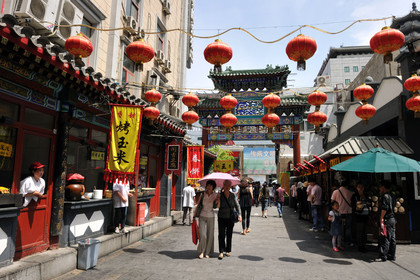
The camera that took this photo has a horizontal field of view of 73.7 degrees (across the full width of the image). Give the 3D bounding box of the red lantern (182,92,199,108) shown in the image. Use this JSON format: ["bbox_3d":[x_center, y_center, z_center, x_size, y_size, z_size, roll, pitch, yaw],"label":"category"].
[{"bbox_3d":[-0.442,-0.896,6.350,0.380,0.370,0.380,1,-9,0],"label":"red lantern"}]

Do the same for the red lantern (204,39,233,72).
[{"bbox_3d":[0.118,-1.177,3.900,0.400,0.480,0.400,-1,-9,11],"label":"red lantern"}]

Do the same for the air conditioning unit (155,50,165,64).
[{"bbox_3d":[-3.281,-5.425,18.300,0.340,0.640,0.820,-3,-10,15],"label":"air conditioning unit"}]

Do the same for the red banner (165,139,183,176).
[{"bbox_3d":[-1.383,0.680,10.701,0.680,1.418,0.080,-2,-10,11],"label":"red banner"}]

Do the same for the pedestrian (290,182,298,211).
[{"bbox_3d":[4.937,3.305,16.301,0.500,1.680,0.330,3,-10,-15],"label":"pedestrian"}]

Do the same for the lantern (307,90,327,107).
[{"bbox_3d":[2.246,-0.878,5.850,0.380,0.315,0.380,-2,-10,11],"label":"lantern"}]

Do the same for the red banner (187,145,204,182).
[{"bbox_3d":[-0.482,0.872,9.500,0.600,1.380,0.060,0,-8,12],"label":"red banner"}]

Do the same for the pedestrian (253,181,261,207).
[{"bbox_3d":[2.914,3.325,17.438,0.480,1.630,0.340,0,-8,12],"label":"pedestrian"}]

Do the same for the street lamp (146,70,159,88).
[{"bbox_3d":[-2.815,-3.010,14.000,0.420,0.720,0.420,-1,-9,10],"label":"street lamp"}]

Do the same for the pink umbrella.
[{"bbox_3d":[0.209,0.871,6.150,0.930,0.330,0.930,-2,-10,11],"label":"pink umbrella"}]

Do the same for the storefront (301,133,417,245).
[{"bbox_3d":[4.796,1.699,9.800,2.250,2.950,4.200,-1,-9,11],"label":"storefront"}]

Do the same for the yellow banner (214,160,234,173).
[{"bbox_3d":[0.725,1.325,14.000,1.000,0.600,0.050,0,-8,12],"label":"yellow banner"}]

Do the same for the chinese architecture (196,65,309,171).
[{"bbox_3d":[2.858,-0.438,19.840,8.100,10.425,2.200,-2,-10,10],"label":"chinese architecture"}]

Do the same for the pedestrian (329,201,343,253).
[{"bbox_3d":[3.104,2.120,6.939,0.360,1.170,0.270,2,-9,-9],"label":"pedestrian"}]

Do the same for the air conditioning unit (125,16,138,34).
[{"bbox_3d":[-4.039,-5.981,14.500,0.320,0.580,0.780,-1,-9,11],"label":"air conditioning unit"}]

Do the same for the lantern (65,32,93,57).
[{"bbox_3d":[-1.908,-1.389,4.100,0.380,0.330,0.380,-2,-10,11],"label":"lantern"}]

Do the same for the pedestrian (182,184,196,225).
[{"bbox_3d":[-0.805,2.506,11.020,0.520,1.570,0.360,0,-9,6],"label":"pedestrian"}]

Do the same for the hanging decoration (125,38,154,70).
[{"bbox_3d":[-0.958,-1.181,3.860,0.380,0.455,0.380,-2,-10,11],"label":"hanging decoration"}]

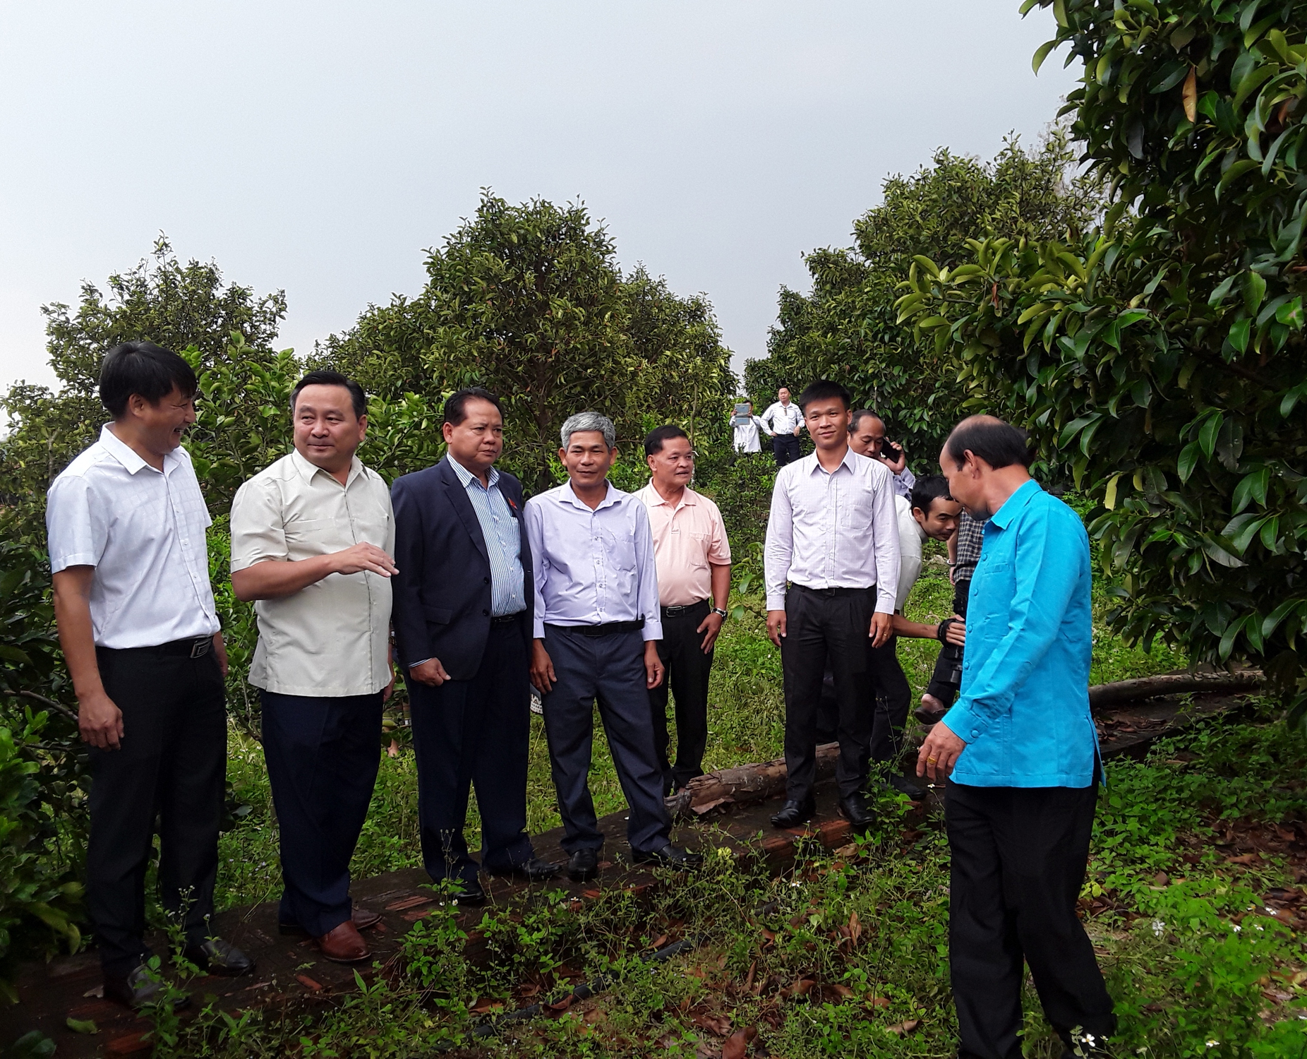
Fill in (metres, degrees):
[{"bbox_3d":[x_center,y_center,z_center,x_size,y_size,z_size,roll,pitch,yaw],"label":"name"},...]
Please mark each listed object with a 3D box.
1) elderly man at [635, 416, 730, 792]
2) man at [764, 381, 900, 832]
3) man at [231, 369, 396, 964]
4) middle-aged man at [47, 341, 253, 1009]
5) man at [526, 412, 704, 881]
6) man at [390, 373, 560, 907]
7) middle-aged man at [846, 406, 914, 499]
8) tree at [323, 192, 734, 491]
[{"bbox_3d":[0.119,0.364,4.850,0.500,1.647,0.330,0,0,0],"label":"elderly man"},{"bbox_3d":[0.692,0.279,4.280,0.520,1.710,0.320,0,0,7],"label":"man"},{"bbox_3d":[-0.998,0.381,3.250,0.420,1.702,0.520,0,0,38],"label":"man"},{"bbox_3d":[-1.346,0.360,2.950,0.380,1.723,0.520,0,0,28],"label":"middle-aged man"},{"bbox_3d":[-0.157,0.405,3.960,0.580,1.646,0.380,0,0,-10],"label":"man"},{"bbox_3d":[-0.615,0.370,3.710,0.400,1.687,0.520,0,0,36],"label":"man"},{"bbox_3d":[1.064,0.238,5.350,0.520,1.650,0.380,0,0,-15],"label":"middle-aged man"},{"bbox_3d":[-1.307,-1.814,11.500,4.200,3.409,3.900,0,0,0],"label":"tree"}]

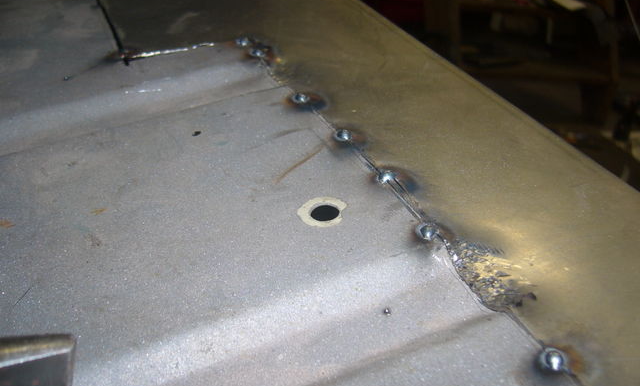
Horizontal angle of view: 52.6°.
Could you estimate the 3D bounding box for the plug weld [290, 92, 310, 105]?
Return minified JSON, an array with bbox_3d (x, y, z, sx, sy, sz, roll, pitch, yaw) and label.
[{"bbox_3d":[-0.010,-0.046,0.317,0.009,0.003,0.009,1,38,0],"label":"plug weld"}]

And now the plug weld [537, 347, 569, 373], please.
[{"bbox_3d":[0.070,0.050,0.195,0.009,0.003,0.009,1,38,0],"label":"plug weld"}]

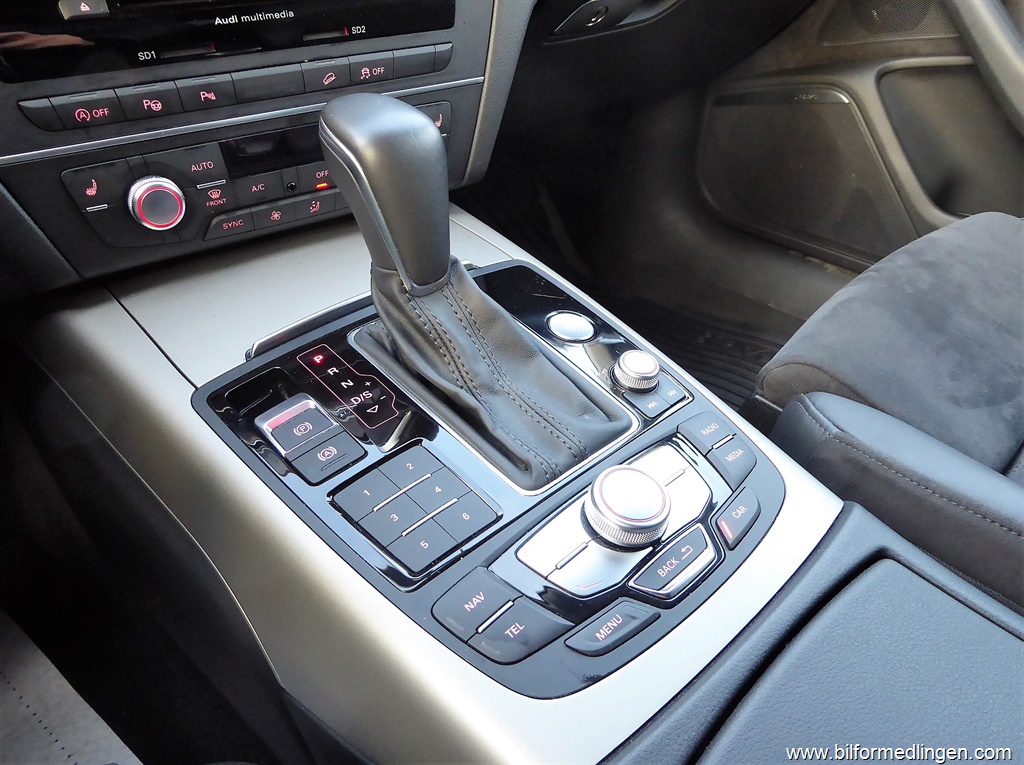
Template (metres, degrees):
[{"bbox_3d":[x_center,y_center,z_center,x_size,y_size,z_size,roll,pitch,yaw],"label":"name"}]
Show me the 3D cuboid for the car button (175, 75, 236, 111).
[{"bbox_3d":[-0.164,-0.156,0.397,0.030,0.016,0.009,-23,43,-30],"label":"car button"}]

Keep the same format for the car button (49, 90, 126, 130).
[{"bbox_3d":[-0.204,-0.131,0.355,0.028,0.015,0.009,-23,36,-29],"label":"car button"}]

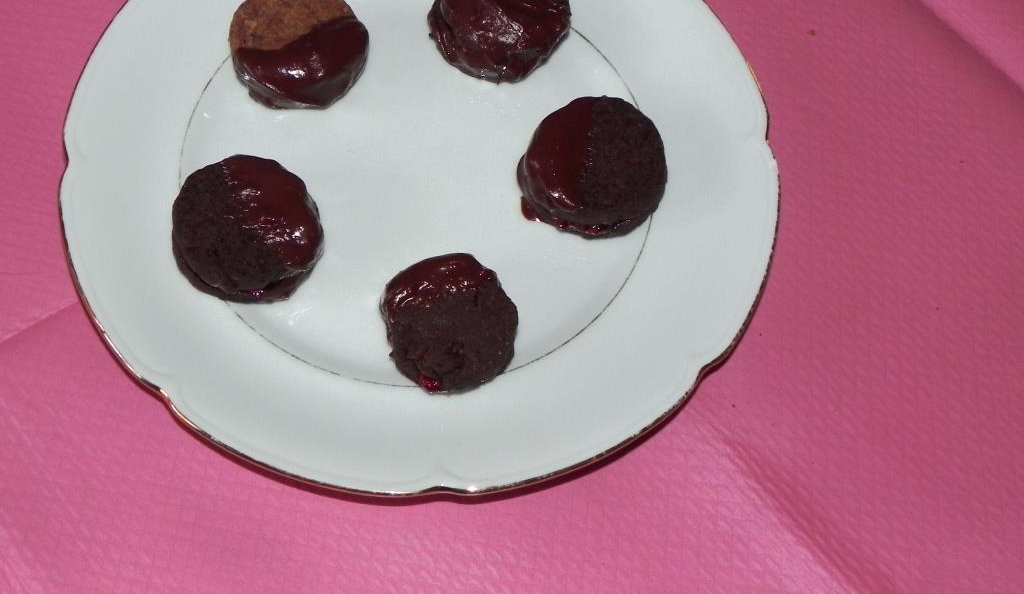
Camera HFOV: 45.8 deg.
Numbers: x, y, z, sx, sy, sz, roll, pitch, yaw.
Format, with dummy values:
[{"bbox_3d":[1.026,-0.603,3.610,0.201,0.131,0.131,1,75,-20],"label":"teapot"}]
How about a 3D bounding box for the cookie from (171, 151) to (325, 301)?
[{"bbox_3d":[-0.088,-0.023,0.405,0.049,0.013,0.051,2,64,-4],"label":"cookie"}]

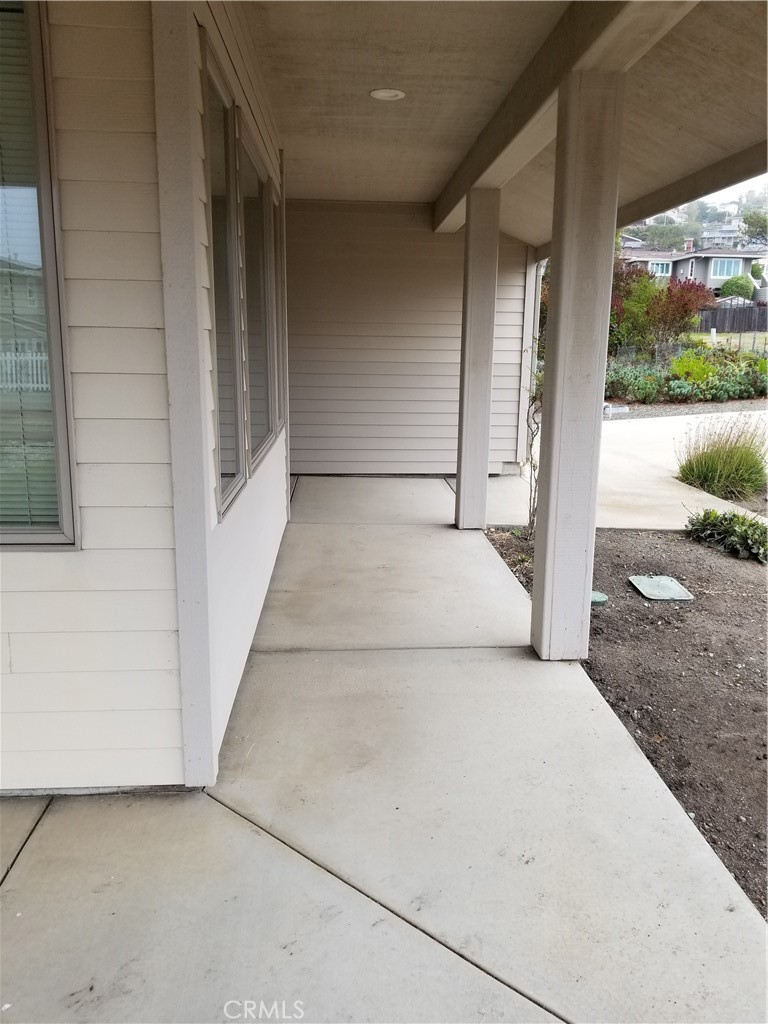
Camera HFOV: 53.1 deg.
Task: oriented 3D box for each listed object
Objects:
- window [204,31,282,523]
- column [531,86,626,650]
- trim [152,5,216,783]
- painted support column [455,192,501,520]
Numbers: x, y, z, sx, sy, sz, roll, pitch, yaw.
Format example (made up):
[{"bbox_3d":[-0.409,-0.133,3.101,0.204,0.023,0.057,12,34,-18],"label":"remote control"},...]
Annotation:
[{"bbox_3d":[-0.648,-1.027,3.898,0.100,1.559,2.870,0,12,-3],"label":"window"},{"bbox_3d":[0.815,-0.535,3.293,0.203,2.408,0.200,0,12,-3],"label":"column"},{"bbox_3d":[-0.569,-0.385,2.204,0.097,2.553,0.103,0,12,-3],"label":"trim"},{"bbox_3d":[0.686,-1.074,5.682,0.197,2.429,0.197,0,12,-3],"label":"painted support column"}]

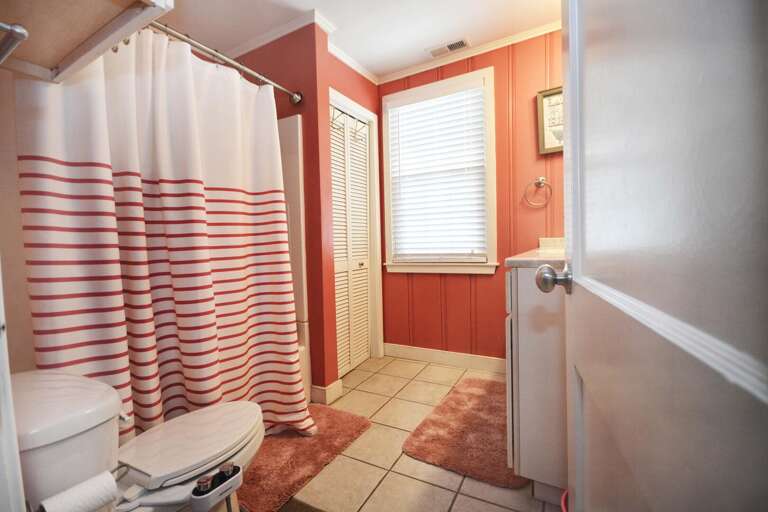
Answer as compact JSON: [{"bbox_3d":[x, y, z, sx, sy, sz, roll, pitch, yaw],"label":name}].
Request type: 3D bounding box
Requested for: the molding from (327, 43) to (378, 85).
[{"bbox_3d":[-0.249,-1.502,2.493,0.047,0.052,0.810,-1,6,30],"label":"molding"}]

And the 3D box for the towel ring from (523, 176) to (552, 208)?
[{"bbox_3d":[1.083,-0.438,2.240,0.171,0.211,0.061,-1,1,28],"label":"towel ring"}]

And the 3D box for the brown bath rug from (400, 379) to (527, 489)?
[{"bbox_3d":[0.544,0.888,1.786,0.531,0.026,0.949,-1,1,28],"label":"brown bath rug"}]

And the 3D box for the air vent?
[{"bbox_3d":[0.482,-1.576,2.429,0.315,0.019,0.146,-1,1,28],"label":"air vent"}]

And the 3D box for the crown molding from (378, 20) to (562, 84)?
[{"bbox_3d":[0.658,-1.557,2.443,1.645,0.052,0.047,-1,1,28],"label":"crown molding"}]

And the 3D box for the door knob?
[{"bbox_3d":[0.354,0.048,0.667,0.065,0.062,0.062,-1,1,28],"label":"door knob"}]

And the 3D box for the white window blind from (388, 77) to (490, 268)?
[{"bbox_3d":[0.427,-0.609,2.629,0.815,1.341,0.056,-1,1,28],"label":"white window blind"}]

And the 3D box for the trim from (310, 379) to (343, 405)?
[{"bbox_3d":[-0.367,0.867,2.076,0.136,0.108,0.177,-1,1,28],"label":"trim"}]

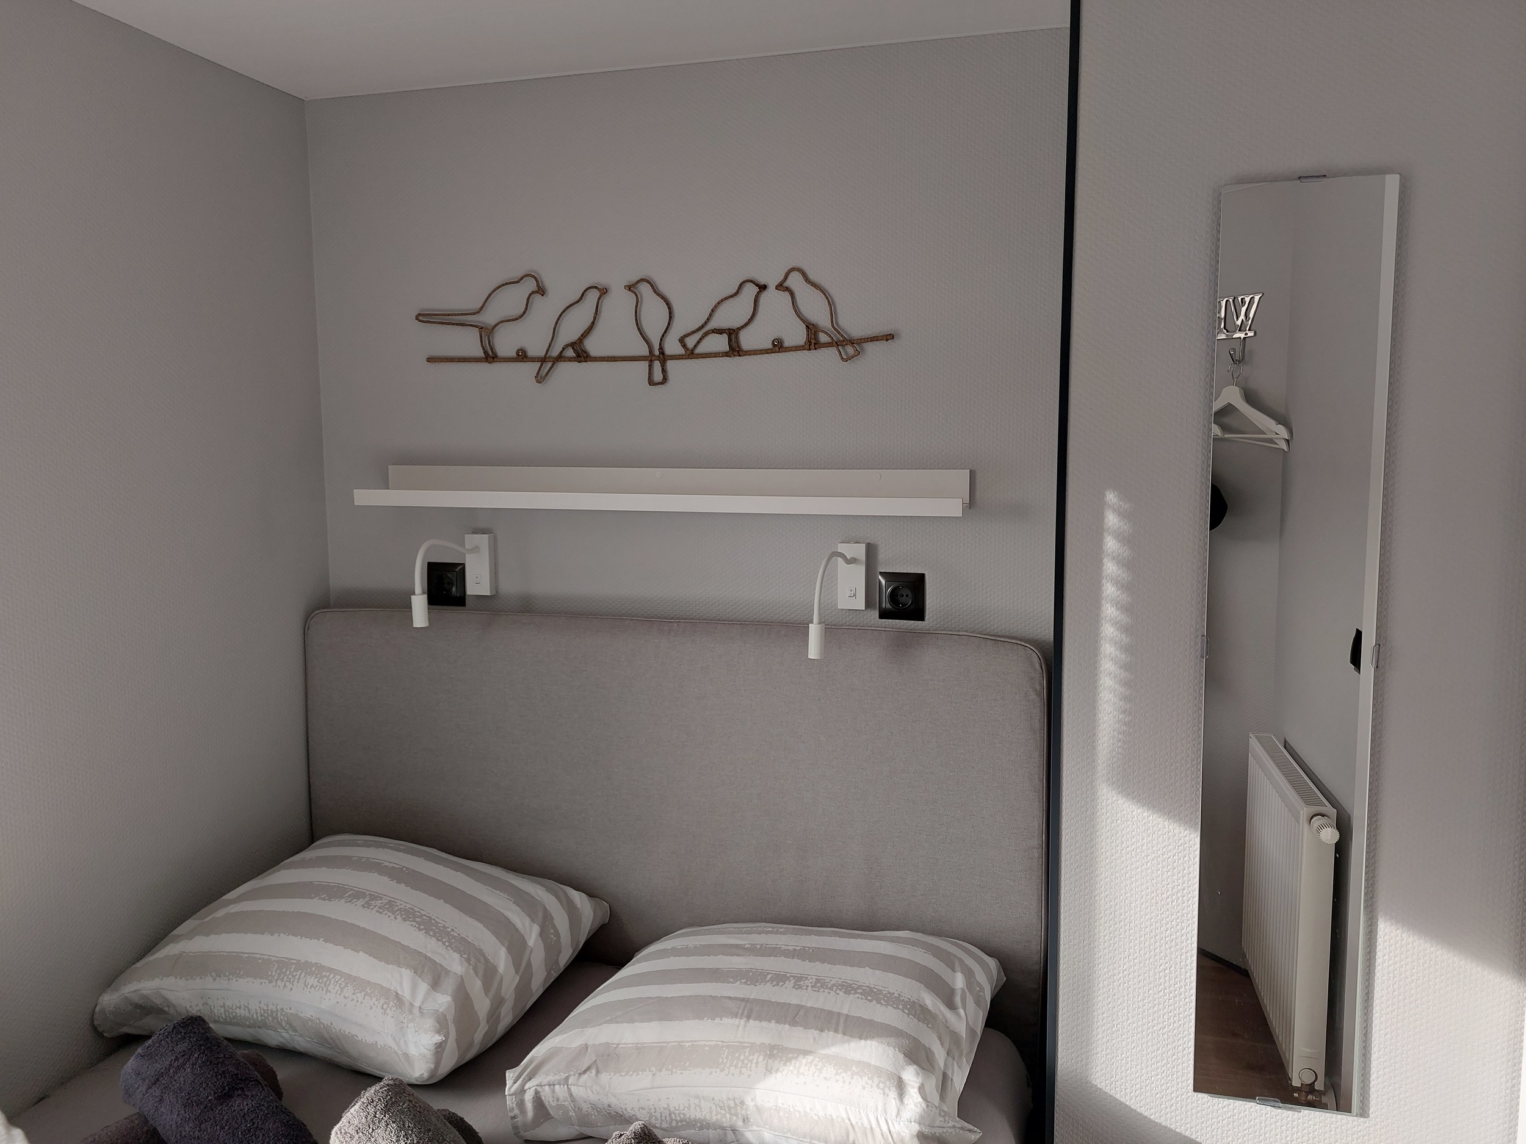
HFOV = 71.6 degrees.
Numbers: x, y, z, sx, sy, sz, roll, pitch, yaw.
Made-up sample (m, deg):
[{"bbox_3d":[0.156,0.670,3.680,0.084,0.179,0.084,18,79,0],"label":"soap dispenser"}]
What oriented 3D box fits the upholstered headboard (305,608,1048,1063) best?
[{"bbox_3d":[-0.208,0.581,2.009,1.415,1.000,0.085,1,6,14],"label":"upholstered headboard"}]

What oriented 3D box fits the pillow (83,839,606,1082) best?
[{"bbox_3d":[-0.654,0.644,1.815,0.650,0.165,0.470,1,12,14],"label":"pillow"}]

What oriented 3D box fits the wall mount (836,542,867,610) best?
[{"bbox_3d":[0.163,0.007,1.906,0.049,0.117,0.025,1,6,14],"label":"wall mount"}]

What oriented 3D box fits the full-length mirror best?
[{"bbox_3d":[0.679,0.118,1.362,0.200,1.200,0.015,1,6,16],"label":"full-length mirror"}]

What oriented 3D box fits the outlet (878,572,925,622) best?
[{"bbox_3d":[0.249,0.045,1.894,0.082,0.082,0.012,1,6,14],"label":"outlet"}]

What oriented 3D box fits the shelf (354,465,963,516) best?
[{"bbox_3d":[-0.207,-0.150,1.931,1.142,0.072,0.120,1,6,14],"label":"shelf"}]

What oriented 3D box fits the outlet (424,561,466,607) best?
[{"bbox_3d":[-0.629,0.026,2.110,0.082,0.082,0.012,1,6,14],"label":"outlet"}]

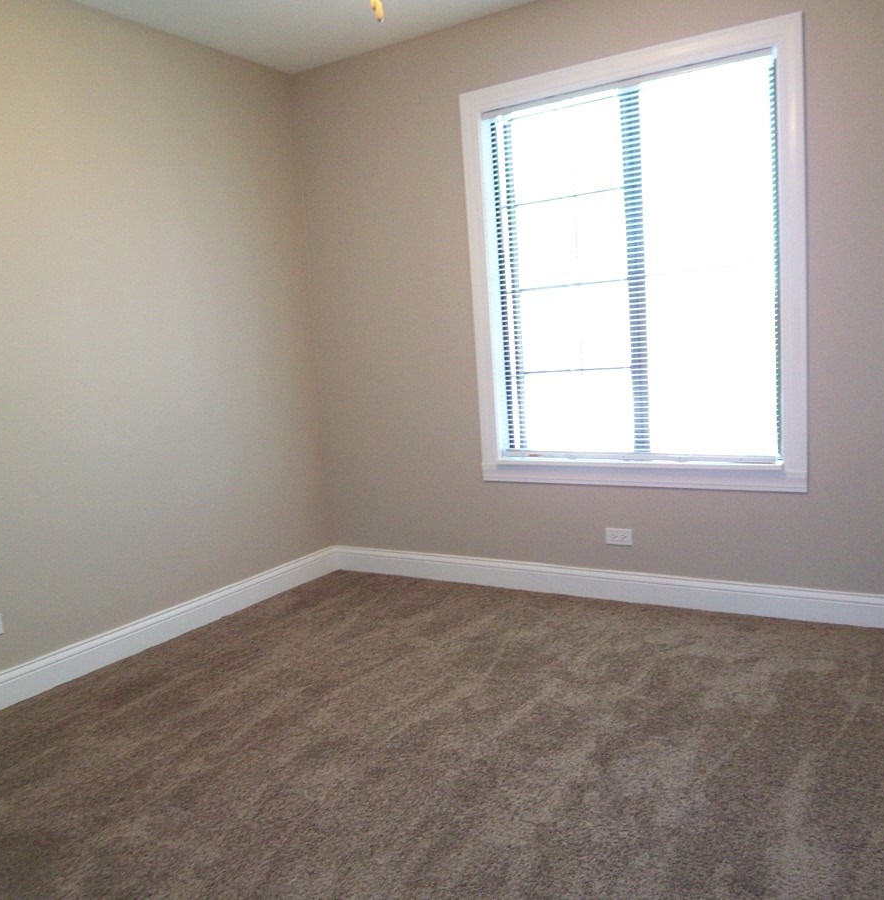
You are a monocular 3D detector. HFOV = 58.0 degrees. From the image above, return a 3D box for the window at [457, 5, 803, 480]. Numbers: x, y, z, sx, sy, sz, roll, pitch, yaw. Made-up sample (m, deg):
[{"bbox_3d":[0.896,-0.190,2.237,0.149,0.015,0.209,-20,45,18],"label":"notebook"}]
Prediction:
[{"bbox_3d":[0.746,-0.710,3.316,1.402,1.742,0.100,0,8,32],"label":"window"}]

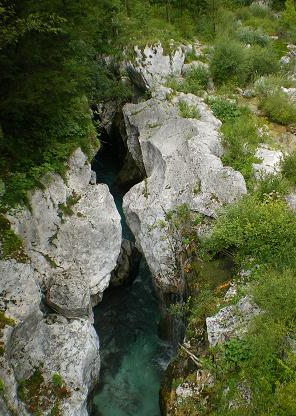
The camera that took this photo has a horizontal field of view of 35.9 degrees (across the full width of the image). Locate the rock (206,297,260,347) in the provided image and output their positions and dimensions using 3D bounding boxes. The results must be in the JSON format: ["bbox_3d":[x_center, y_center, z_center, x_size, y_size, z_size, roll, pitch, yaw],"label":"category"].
[{"bbox_3d":[1.872,2.485,10.000,1.120,0.720,0.750,-15,35,-17],"label":"rock"}]

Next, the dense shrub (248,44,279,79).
[{"bbox_3d":[5.247,-6.833,21.300,1.700,1.300,1.500,-3,33,0],"label":"dense shrub"}]

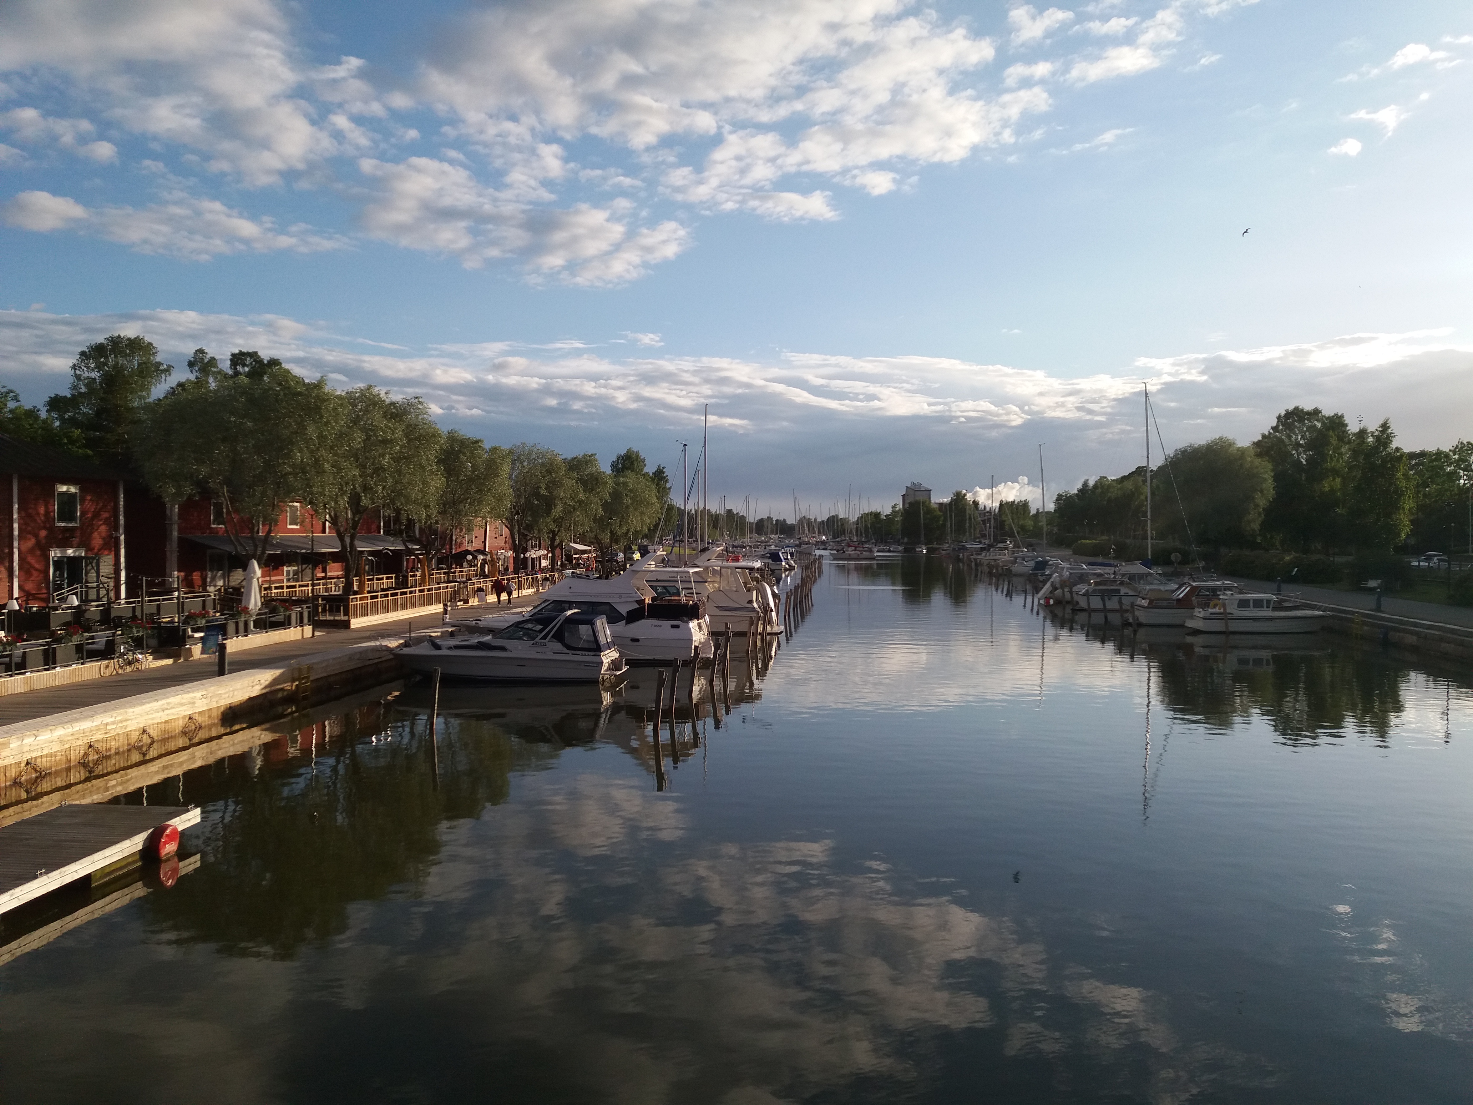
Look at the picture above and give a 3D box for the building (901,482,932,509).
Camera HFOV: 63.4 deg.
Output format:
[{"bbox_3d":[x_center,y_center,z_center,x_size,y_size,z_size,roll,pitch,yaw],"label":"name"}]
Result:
[{"bbox_3d":[75.816,-16.055,502.833,11.500,26.400,11.500,0,1,6],"label":"building"}]

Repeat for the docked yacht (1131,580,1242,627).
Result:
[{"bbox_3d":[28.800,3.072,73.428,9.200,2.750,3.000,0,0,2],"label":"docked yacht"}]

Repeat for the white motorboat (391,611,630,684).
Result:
[{"bbox_3d":[-8.617,3.412,45.146,8.900,2.700,2.900,0,1,9],"label":"white motorboat"}]

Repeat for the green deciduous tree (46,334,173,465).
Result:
[{"bbox_3d":[-44.174,-6.168,83.927,9.000,18.250,9.000,0,1,-28],"label":"green deciduous tree"}]

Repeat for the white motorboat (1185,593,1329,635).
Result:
[{"bbox_3d":[29.600,3.374,67.130,7.600,2.250,2.600,0,0,2],"label":"white motorboat"}]

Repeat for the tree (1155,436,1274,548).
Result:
[{"bbox_3d":[57.454,-6.374,142.952,14.000,15.200,13.000,0,0,0],"label":"tree"}]

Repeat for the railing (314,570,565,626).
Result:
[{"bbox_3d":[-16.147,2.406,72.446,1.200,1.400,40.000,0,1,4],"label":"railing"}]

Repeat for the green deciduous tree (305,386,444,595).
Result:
[{"bbox_3d":[-17.216,-2.204,56.476,6.600,11.030,6.600,0,1,-17],"label":"green deciduous tree"}]

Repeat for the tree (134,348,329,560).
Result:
[{"bbox_3d":[-21.224,-2.760,49.979,8.300,10.900,8.300,0,0,0],"label":"tree"}]

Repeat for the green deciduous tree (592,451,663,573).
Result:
[{"bbox_3d":[-11.956,-4.301,130.955,7.800,13.290,7.800,0,1,-5],"label":"green deciduous tree"}]

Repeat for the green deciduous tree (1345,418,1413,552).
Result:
[{"bbox_3d":[79.293,-7.757,146.941,8.600,17.500,8.400,0,0,0],"label":"green deciduous tree"}]

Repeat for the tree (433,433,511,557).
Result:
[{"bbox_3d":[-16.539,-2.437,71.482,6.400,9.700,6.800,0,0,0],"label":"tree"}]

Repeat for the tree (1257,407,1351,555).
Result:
[{"bbox_3d":[65.508,-7.162,137.918,10.500,19.130,10.500,0,1,25],"label":"tree"}]

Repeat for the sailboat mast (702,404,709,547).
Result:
[{"bbox_3d":[-2.662,-5.331,103.939,0.250,15.350,0.250,0,1,0],"label":"sailboat mast"}]

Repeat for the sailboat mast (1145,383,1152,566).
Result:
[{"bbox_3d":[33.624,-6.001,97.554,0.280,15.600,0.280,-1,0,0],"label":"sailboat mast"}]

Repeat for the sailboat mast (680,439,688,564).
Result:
[{"bbox_3d":[-4.492,-3.837,104.972,0.250,11.550,0.250,-1,0,0],"label":"sailboat mast"}]

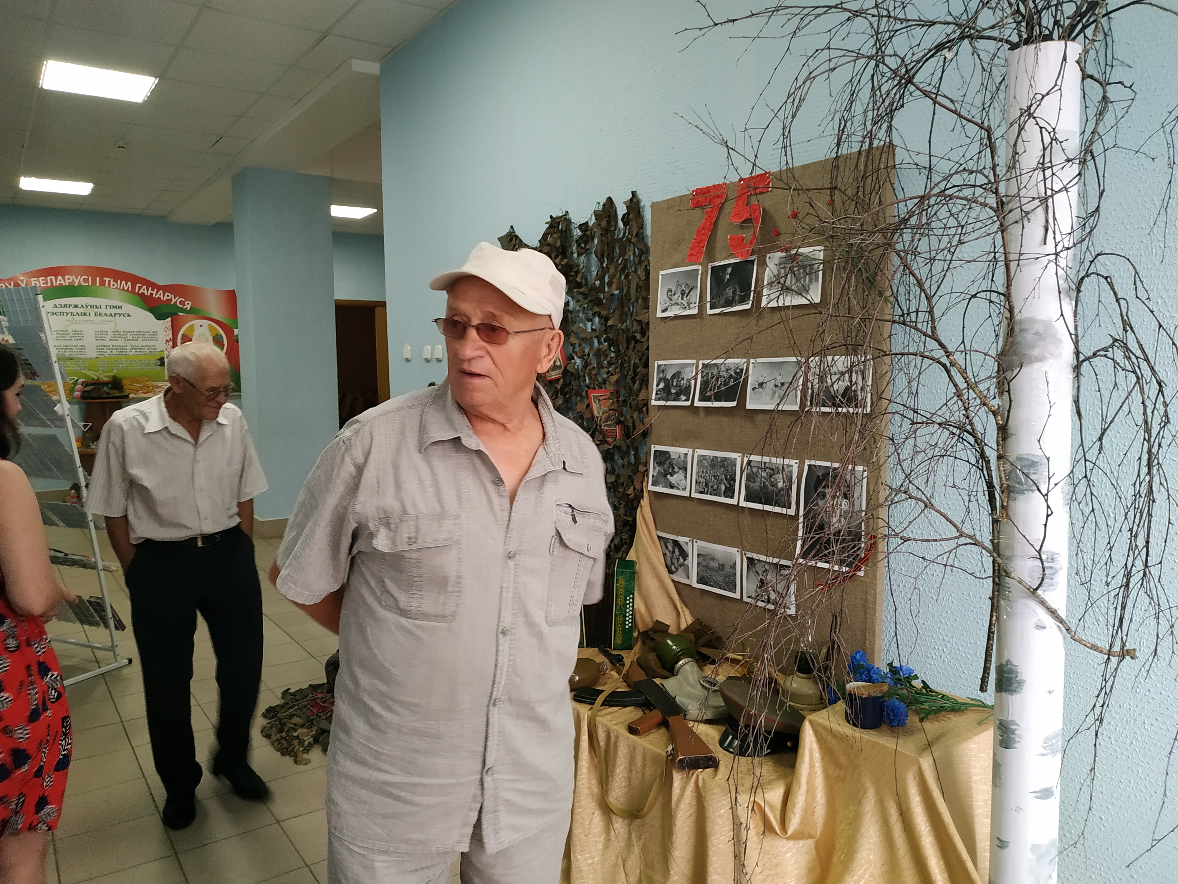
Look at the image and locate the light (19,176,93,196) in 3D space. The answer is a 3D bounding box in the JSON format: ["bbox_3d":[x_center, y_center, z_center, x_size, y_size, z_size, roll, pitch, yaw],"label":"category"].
[{"bbox_3d":[-5.131,-2.478,7.874,0.590,0.070,0.590,-4,6,-36],"label":"light"}]

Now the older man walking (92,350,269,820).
[{"bbox_3d":[-1.375,0.442,2.789,0.520,1.575,0.430,-5,7,-44],"label":"older man walking"}]

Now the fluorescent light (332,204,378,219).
[{"bbox_3d":[-2.791,-2.624,9.269,0.590,0.070,0.590,-4,6,-36],"label":"fluorescent light"}]

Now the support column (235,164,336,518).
[{"bbox_3d":[-2.725,-0.765,7.426,0.735,3.189,0.430,-4,6,-36],"label":"support column"}]

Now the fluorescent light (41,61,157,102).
[{"bbox_3d":[-3.049,-2.251,5.079,0.590,0.070,0.590,-4,6,-36],"label":"fluorescent light"}]

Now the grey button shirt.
[{"bbox_3d":[-0.233,0.267,1.335,0.560,0.730,0.340,-4,6,-35],"label":"grey button shirt"}]

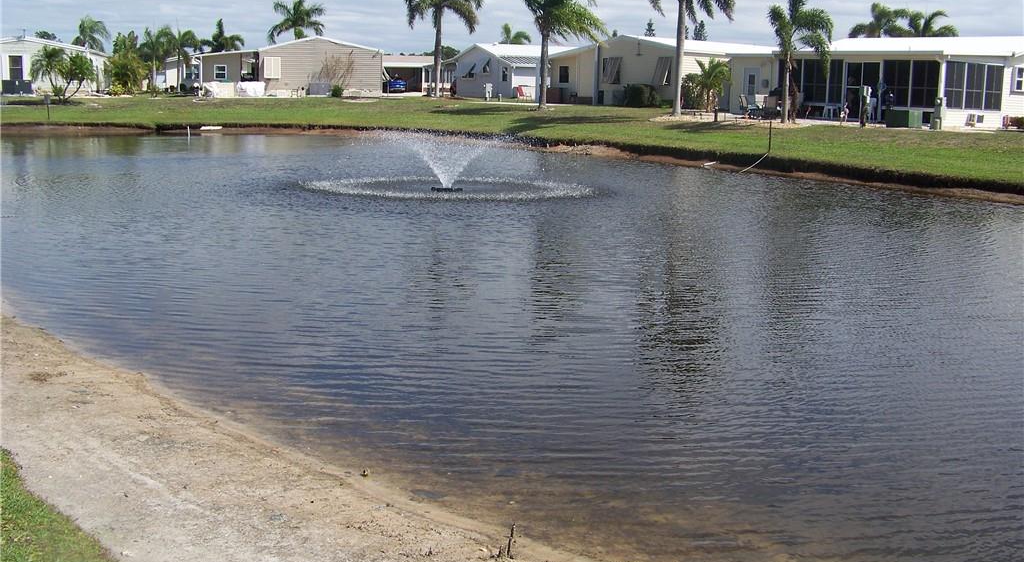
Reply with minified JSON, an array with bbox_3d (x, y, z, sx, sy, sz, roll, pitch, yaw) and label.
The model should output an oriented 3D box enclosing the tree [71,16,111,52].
[{"bbox_3d":[-30.948,-16.700,78.376,3.317,5.525,3.218,-3,11,-21],"label":"tree"}]

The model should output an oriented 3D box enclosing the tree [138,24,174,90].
[{"bbox_3d":[-24.380,-15.330,73.522,2.609,4.500,2.531,-2,11,-18],"label":"tree"}]

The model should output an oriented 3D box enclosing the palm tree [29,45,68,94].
[{"bbox_3d":[-23.020,-10.384,53.073,1.985,2.645,1.925,-3,11,-23],"label":"palm tree"}]

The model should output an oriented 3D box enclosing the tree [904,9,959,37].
[{"bbox_3d":[25.932,-13.738,66.531,3.613,6.264,3.504,5,11,20],"label":"tree"}]

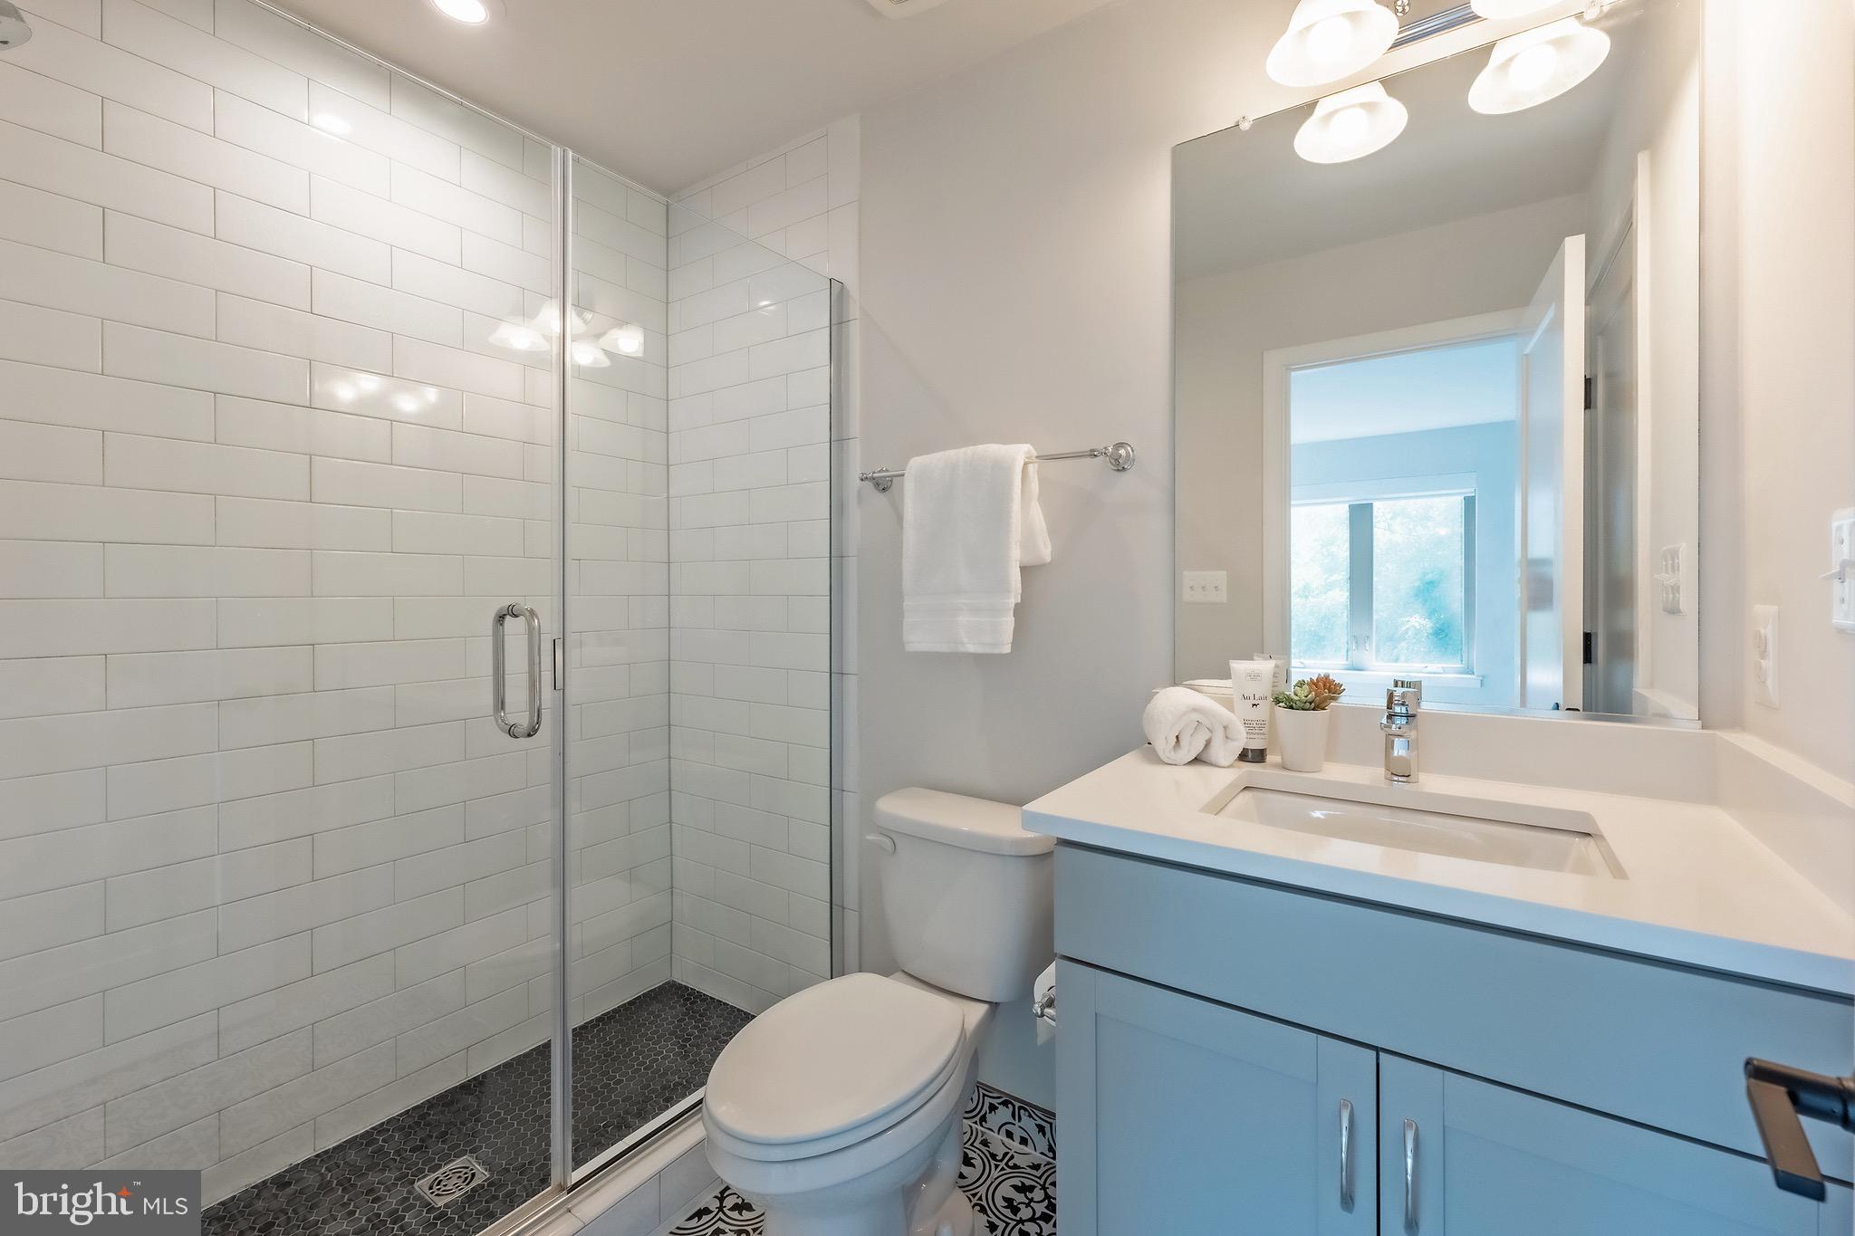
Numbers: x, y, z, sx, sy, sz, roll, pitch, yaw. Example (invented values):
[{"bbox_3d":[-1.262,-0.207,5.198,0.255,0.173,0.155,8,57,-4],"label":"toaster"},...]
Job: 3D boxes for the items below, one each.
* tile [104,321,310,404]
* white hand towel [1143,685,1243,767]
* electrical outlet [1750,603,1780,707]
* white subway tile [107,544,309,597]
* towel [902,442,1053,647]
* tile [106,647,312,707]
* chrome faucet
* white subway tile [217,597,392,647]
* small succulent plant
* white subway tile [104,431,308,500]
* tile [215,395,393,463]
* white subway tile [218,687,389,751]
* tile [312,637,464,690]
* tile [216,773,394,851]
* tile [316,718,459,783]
[{"bbox_3d":[-1.436,-0.508,1.456,0.009,0.102,0.300,1,1,37],"label":"tile"},{"bbox_3d":[0.510,0.193,1.345,0.162,0.132,0.155,1,1,32],"label":"white hand towel"},{"bbox_3d":[0.994,0.046,0.855,0.010,0.117,0.075,1,1,36],"label":"electrical outlet"},{"bbox_3d":[-1.436,-0.091,1.456,0.009,0.102,0.300,1,1,37],"label":"white subway tile"},{"bbox_3d":[0.099,-0.149,1.587,0.340,0.450,0.110,1,1,35],"label":"towel"},{"bbox_3d":[-1.443,0.116,1.465,0.010,0.102,0.301,1,1,35],"label":"tile"},{"bbox_3d":[0.753,0.187,1.146,0.053,0.152,0.140,1,1,32],"label":"chrome faucet"},{"bbox_3d":[-1.346,0.007,1.576,0.009,0.102,0.300,1,1,37],"label":"white subway tile"},{"bbox_3d":[0.635,0.124,1.200,0.115,0.068,0.095,1,1,35],"label":"small succulent plant"},{"bbox_3d":[-1.443,-0.300,1.464,0.010,0.102,0.301,1,1,35],"label":"white subway tile"},{"bbox_3d":[-1.355,-0.408,1.585,0.010,0.102,0.301,1,1,35],"label":"tile"},{"bbox_3d":[-1.346,0.215,1.576,0.009,0.102,0.300,1,1,37],"label":"white subway tile"},{"bbox_3d":[-1.256,0.103,1.696,0.009,0.102,0.300,1,1,37],"label":"tile"},{"bbox_3d":[-1.353,0.424,1.588,0.010,0.102,0.301,1,1,35],"label":"tile"},{"bbox_3d":[-1.264,0.315,1.710,0.010,0.102,0.301,1,1,35],"label":"tile"}]

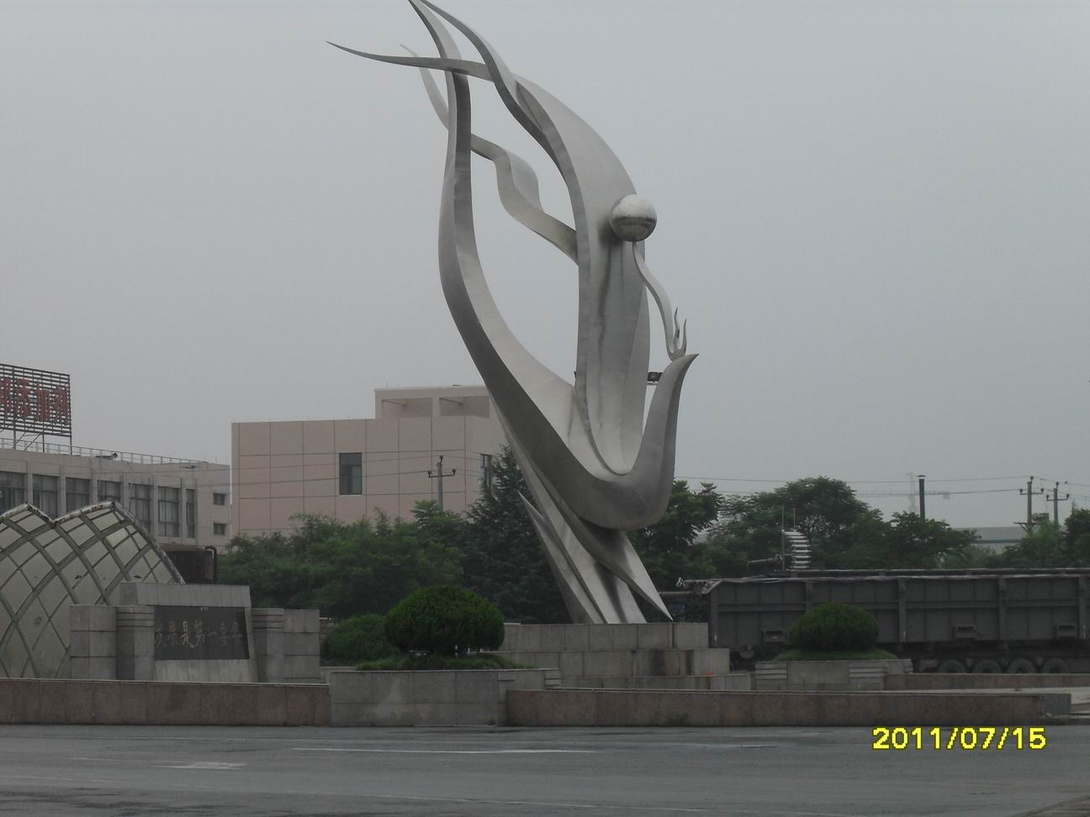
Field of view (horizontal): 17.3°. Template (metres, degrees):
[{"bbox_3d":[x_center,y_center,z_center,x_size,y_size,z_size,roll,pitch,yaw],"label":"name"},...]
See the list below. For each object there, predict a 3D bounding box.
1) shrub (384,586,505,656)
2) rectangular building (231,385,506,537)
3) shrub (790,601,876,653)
[{"bbox_3d":[-2.099,4.439,75.000,2.509,1.459,2.509,-1,-4,0],"label":"shrub"},{"bbox_3d":[-7.661,6.992,190.569,13.110,15.016,15.000,-2,-4,17],"label":"rectangular building"},{"bbox_3d":[8.002,6.066,99.500,2.478,1.393,2.478,-2,-4,17],"label":"shrub"}]

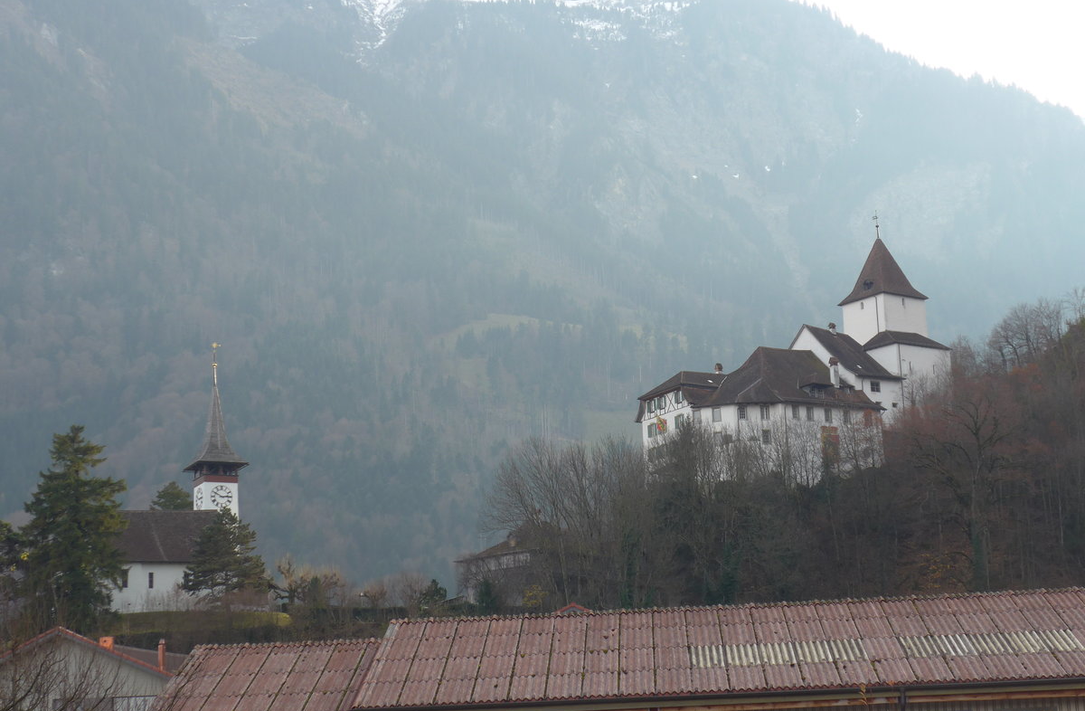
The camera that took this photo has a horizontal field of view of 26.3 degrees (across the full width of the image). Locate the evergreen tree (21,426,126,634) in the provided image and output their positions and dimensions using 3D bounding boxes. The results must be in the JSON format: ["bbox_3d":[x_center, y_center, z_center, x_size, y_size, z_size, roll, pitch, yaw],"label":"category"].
[{"bbox_3d":[-60.149,22.505,297.499,12.500,26.213,12.500,-2,-11,0],"label":"evergreen tree"}]

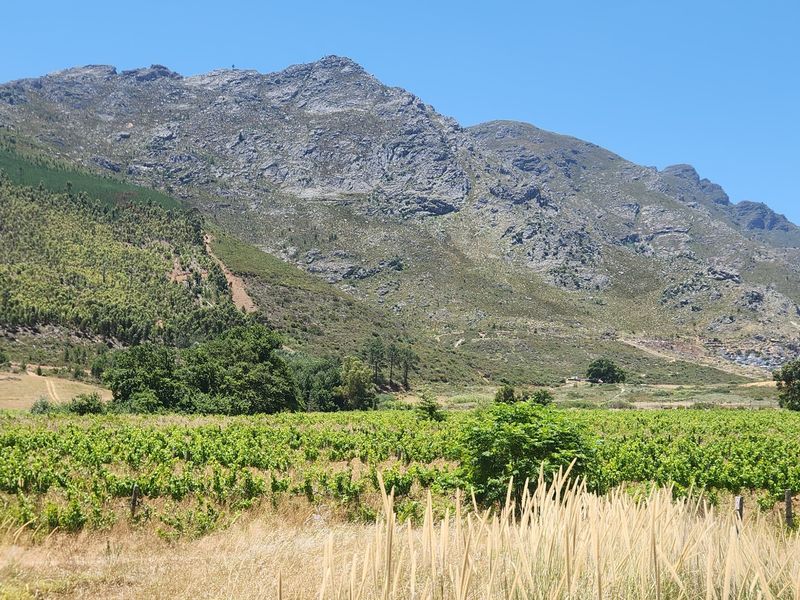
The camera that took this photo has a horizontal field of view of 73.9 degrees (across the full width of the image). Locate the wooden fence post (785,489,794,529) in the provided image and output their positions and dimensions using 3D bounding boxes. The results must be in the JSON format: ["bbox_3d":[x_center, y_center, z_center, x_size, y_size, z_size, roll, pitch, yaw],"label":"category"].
[{"bbox_3d":[8.055,4.346,11.000,0.125,0.820,0.125,0,-11,0],"label":"wooden fence post"}]

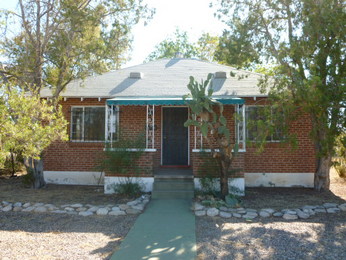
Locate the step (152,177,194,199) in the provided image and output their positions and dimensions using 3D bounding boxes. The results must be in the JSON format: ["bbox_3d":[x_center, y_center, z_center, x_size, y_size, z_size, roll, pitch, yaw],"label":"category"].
[{"bbox_3d":[0.015,1.630,8.500,1.170,0.540,0.600,0,-2,3],"label":"step"}]

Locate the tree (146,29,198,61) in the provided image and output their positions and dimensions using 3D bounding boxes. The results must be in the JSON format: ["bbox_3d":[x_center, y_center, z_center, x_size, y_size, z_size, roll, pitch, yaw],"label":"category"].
[{"bbox_3d":[-0.038,-2.681,23.108,5.600,10.119,5.400,0,-2,3],"label":"tree"}]

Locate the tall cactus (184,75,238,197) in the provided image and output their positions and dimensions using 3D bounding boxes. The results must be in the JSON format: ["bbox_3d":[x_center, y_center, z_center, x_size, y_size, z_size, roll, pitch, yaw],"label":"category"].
[{"bbox_3d":[1.065,0.160,8.300,1.480,3.420,1.250,0,-2,3],"label":"tall cactus"}]

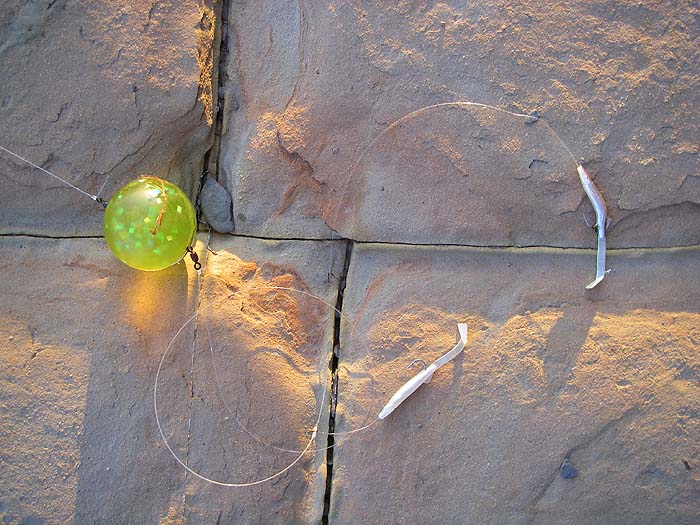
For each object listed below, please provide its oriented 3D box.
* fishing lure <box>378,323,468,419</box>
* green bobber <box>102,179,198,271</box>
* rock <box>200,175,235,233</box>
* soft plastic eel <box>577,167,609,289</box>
[{"bbox_3d":[0.045,0.065,0.462,0.077,0.012,0.016,-44,86,-4],"label":"fishing lure"},{"bbox_3d":[-0.117,-0.023,0.450,0.054,0.054,0.054,0,84,0],"label":"green bobber"},{"bbox_3d":[-0.083,-0.036,0.475,0.018,0.013,0.038,-12,84,-1],"label":"rock"},{"bbox_3d":[0.151,-0.022,0.468,0.019,0.013,0.076,-2,84,0],"label":"soft plastic eel"}]

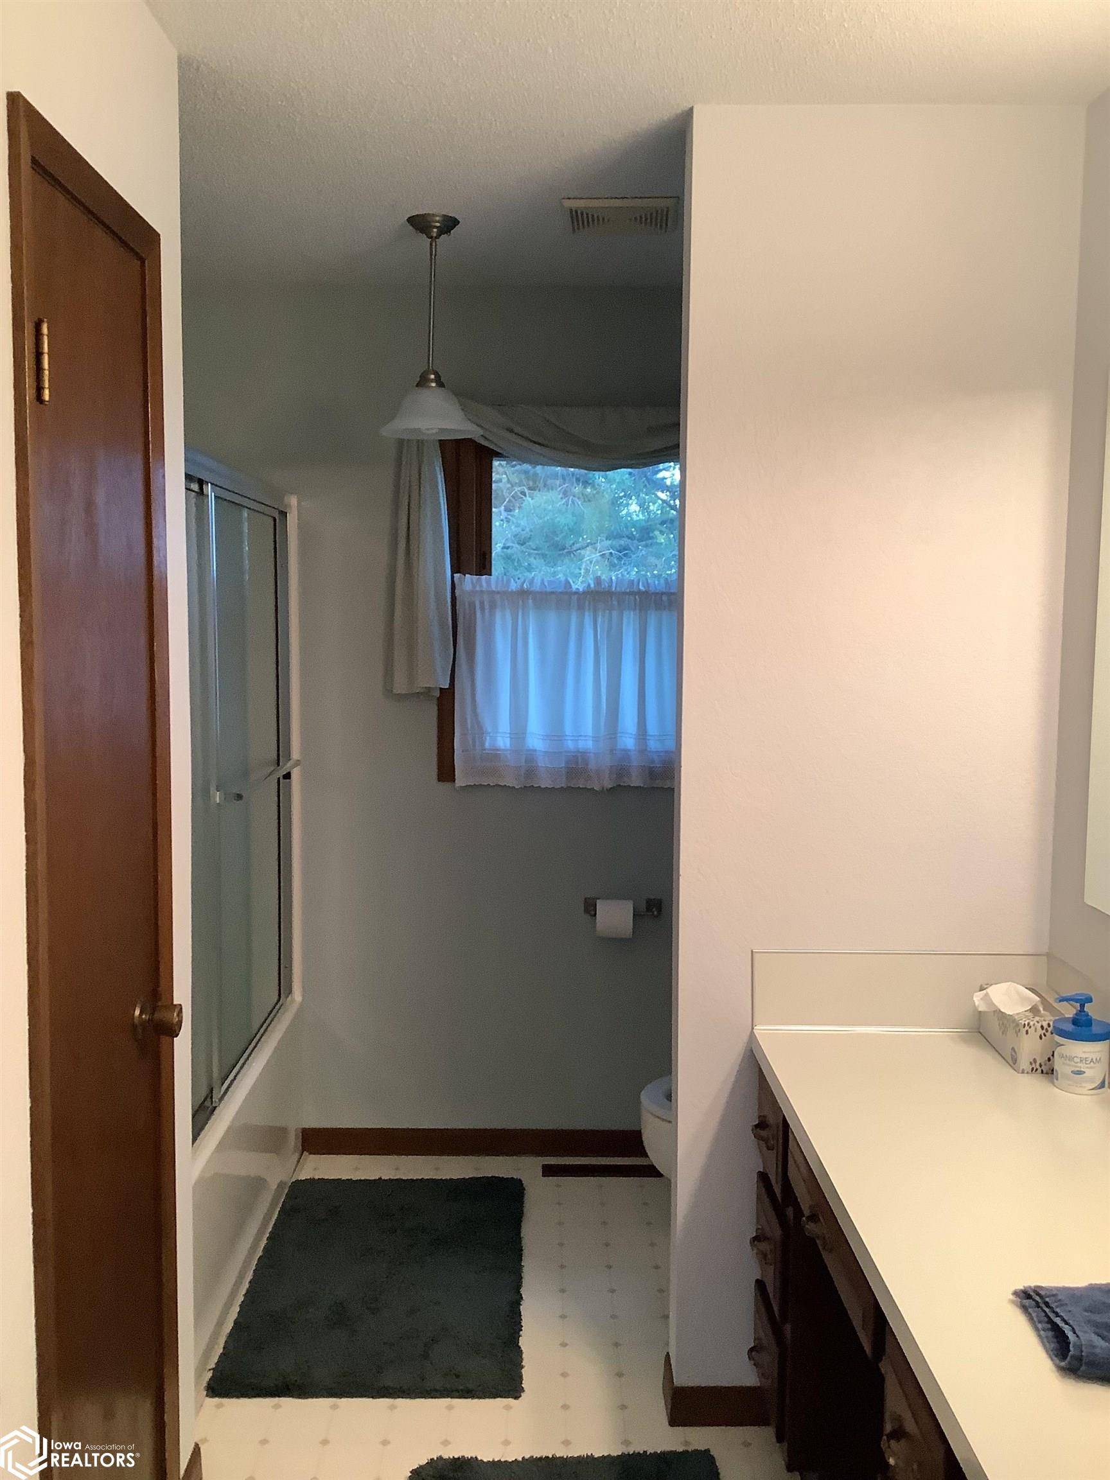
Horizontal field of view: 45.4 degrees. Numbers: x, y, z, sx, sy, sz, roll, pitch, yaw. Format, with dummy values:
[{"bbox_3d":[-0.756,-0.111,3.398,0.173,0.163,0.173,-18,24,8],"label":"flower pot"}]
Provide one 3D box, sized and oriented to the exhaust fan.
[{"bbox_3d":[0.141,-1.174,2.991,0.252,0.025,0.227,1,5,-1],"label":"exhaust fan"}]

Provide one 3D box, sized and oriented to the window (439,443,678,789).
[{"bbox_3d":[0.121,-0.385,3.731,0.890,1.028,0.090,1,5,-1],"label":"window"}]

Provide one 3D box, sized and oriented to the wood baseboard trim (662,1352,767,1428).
[{"bbox_3d":[0.314,1.278,2.608,0.187,0.082,0.121,1,5,-1],"label":"wood baseboard trim"}]

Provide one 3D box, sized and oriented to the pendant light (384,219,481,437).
[{"bbox_3d":[-0.286,-0.956,3.081,0.235,0.485,0.235,1,5,-1],"label":"pendant light"}]

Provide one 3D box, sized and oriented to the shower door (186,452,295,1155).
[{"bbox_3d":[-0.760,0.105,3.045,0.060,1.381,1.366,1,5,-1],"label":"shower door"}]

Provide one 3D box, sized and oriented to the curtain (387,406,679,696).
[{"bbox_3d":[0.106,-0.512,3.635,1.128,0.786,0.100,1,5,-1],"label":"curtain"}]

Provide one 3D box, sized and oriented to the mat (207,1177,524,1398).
[{"bbox_3d":[-0.384,1.253,3.131,0.623,0.025,0.992,1,5,-1],"label":"mat"}]

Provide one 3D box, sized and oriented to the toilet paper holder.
[{"bbox_3d":[0.194,0.478,3.742,0.220,0.058,0.078,1,5,-1],"label":"toilet paper holder"}]

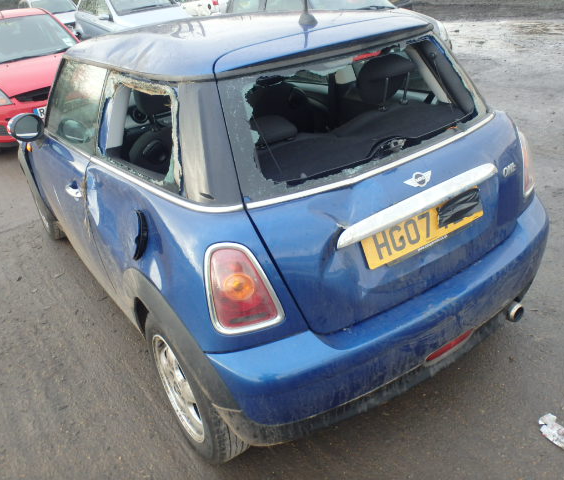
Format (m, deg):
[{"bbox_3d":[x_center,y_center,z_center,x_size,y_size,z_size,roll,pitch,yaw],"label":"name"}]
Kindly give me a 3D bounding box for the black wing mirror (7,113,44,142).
[{"bbox_3d":[-1.409,-0.615,2.813,0.205,0.150,0.120,-29,34,-34],"label":"black wing mirror"}]

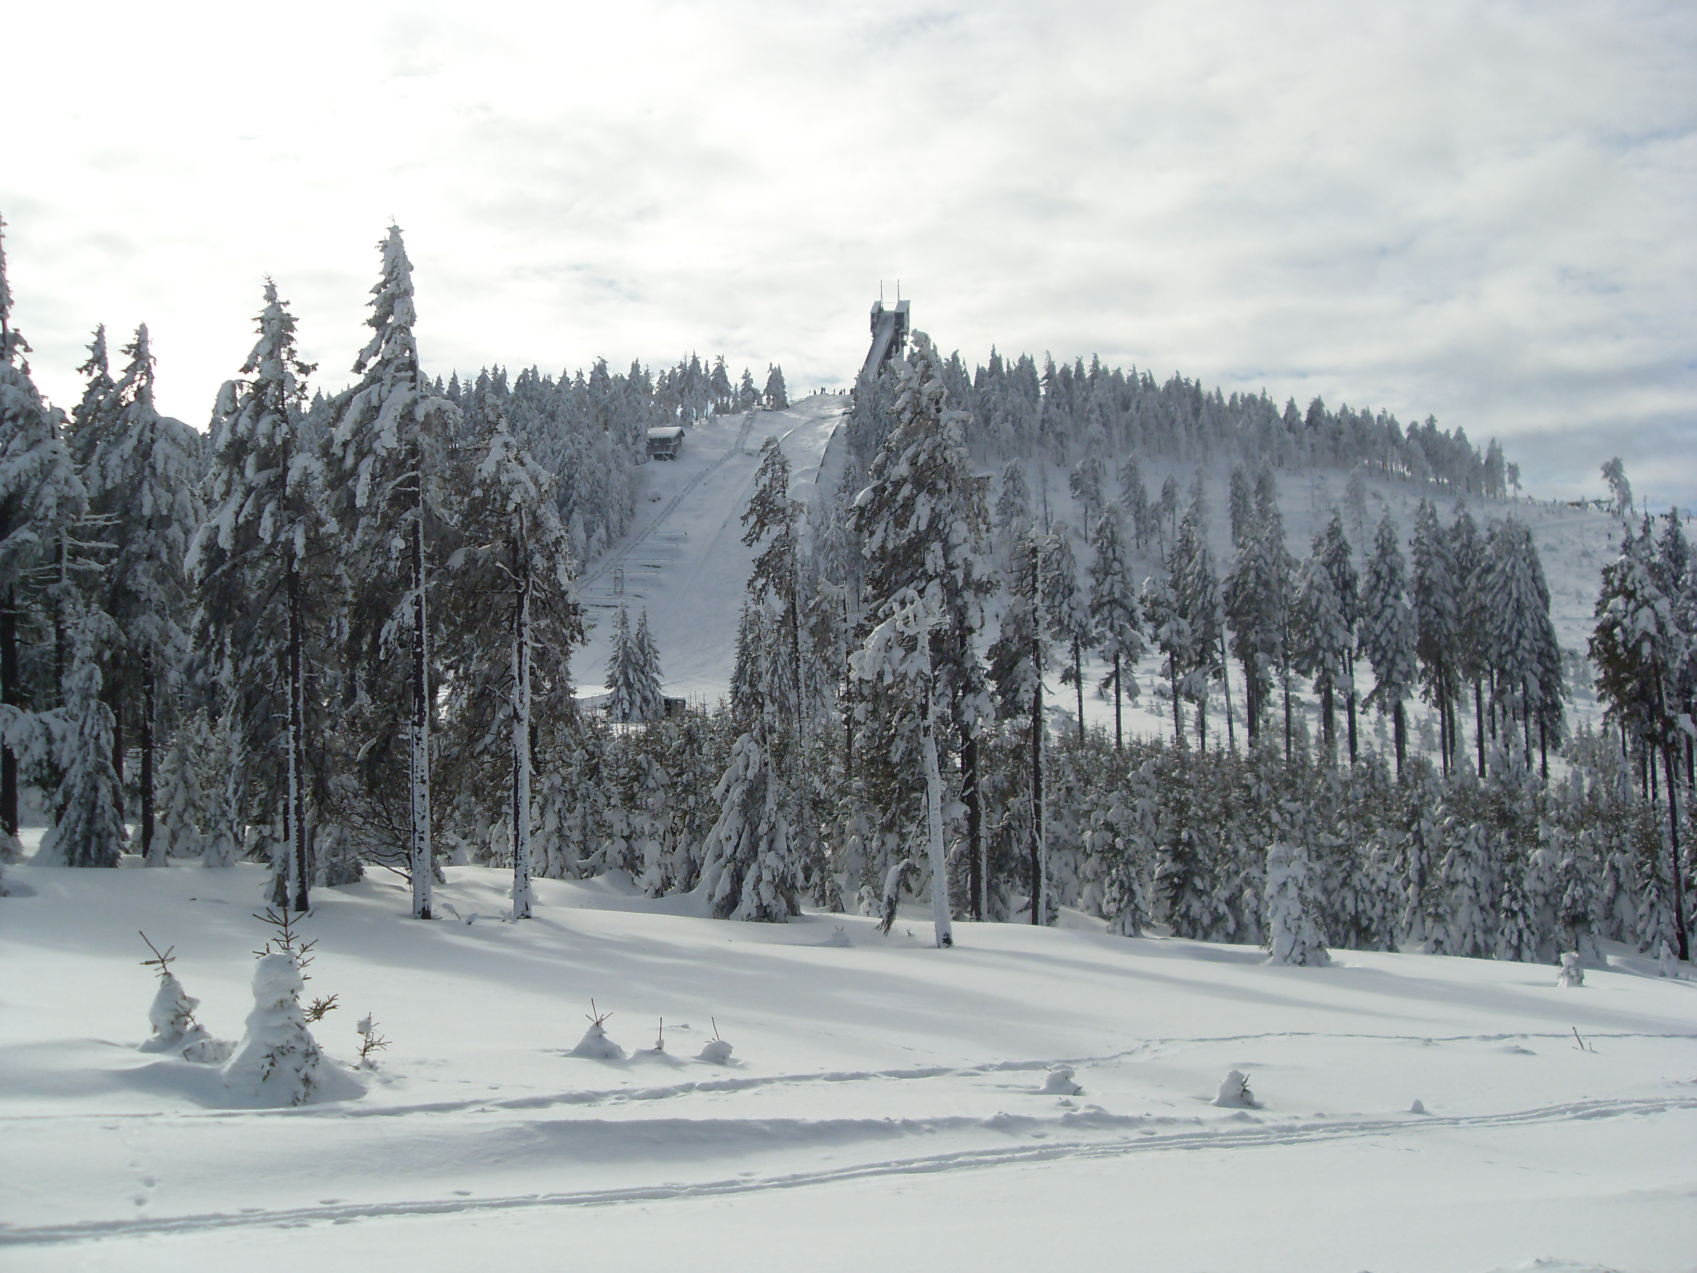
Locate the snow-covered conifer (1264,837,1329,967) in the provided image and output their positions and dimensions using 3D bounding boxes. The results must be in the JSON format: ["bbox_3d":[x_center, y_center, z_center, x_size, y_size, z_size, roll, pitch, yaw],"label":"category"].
[{"bbox_3d":[7.835,4.636,30.000,1.102,2.295,1.102,-1,-4,0],"label":"snow-covered conifer"}]

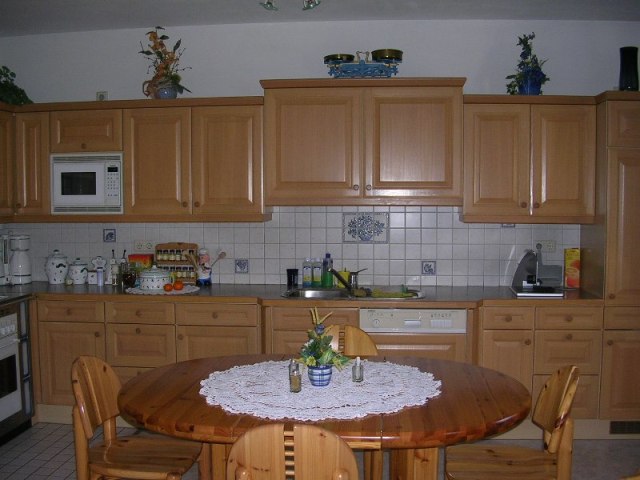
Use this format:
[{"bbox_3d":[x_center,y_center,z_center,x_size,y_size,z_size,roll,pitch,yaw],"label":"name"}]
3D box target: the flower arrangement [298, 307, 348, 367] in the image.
[{"bbox_3d":[0.016,0.359,2.552,0.187,0.216,0.170,0,4,5],"label":"flower arrangement"}]

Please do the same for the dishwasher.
[{"bbox_3d":[0.556,0.769,4.284,0.600,0.800,0.580,0,3,5],"label":"dishwasher"}]

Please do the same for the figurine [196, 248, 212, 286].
[{"bbox_3d":[-0.761,0.182,4.628,0.100,0.243,0.095,0,4,5],"label":"figurine"}]

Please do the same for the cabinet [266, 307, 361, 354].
[{"bbox_3d":[-0.014,0.691,4.358,0.537,0.663,0.654,0,4,5],"label":"cabinet"}]

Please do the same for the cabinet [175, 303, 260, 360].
[{"bbox_3d":[-0.585,0.737,4.458,0.505,0.760,0.570,0,3,5],"label":"cabinet"}]

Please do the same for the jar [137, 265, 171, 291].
[{"bbox_3d":[-1.059,0.235,4.532,0.205,0.155,0.205,0,4,0],"label":"jar"}]

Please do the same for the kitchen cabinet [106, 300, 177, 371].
[{"bbox_3d":[-1.047,0.680,4.496,0.449,0.663,0.580,0,4,5],"label":"kitchen cabinet"}]

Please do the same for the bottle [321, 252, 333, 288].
[{"bbox_3d":[0.052,0.196,4.554,0.068,0.230,0.050,0,3,5],"label":"bottle"}]

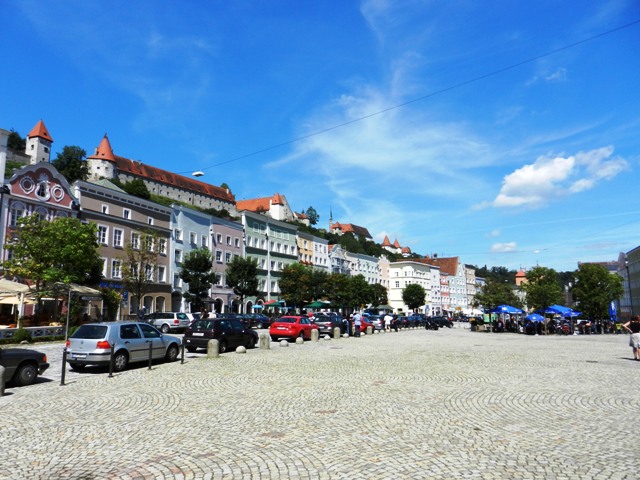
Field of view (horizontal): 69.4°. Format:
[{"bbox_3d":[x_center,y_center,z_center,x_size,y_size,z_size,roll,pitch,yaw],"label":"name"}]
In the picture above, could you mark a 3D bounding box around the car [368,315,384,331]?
[{"bbox_3d":[5.766,7.833,43.728,1.760,1.470,4.200,-4,-10,24],"label":"car"}]

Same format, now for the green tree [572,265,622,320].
[{"bbox_3d":[22.226,4.631,37.215,4.000,5.600,4.000,-6,-10,31],"label":"green tree"}]

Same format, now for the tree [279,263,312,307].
[{"bbox_3d":[-3.107,6.820,58.610,4.200,7.970,4.200,0,-9,0],"label":"tree"}]

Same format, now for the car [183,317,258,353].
[{"bbox_3d":[-4.482,4.422,21.833,1.690,1.440,3.920,-4,-10,23],"label":"car"}]

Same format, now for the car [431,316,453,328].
[{"bbox_3d":[13.826,9.138,52.208,1.700,1.430,4.000,-6,-10,32],"label":"car"}]

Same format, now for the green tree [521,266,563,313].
[{"bbox_3d":[18.662,5.105,38.941,3.700,5.760,3.700,0,-9,0],"label":"green tree"}]

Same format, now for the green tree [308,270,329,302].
[{"bbox_3d":[-0.270,7.615,60.553,4.200,7.200,4.200,0,-9,0],"label":"green tree"}]

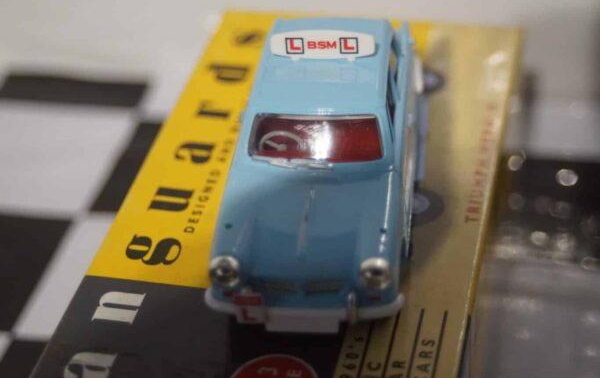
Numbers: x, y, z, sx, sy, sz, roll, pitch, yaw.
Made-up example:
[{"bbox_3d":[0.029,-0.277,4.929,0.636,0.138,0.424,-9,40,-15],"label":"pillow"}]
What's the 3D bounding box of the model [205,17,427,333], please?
[{"bbox_3d":[0.004,-0.011,0.297,0.035,0.035,0.090,1,36,6],"label":"model"}]

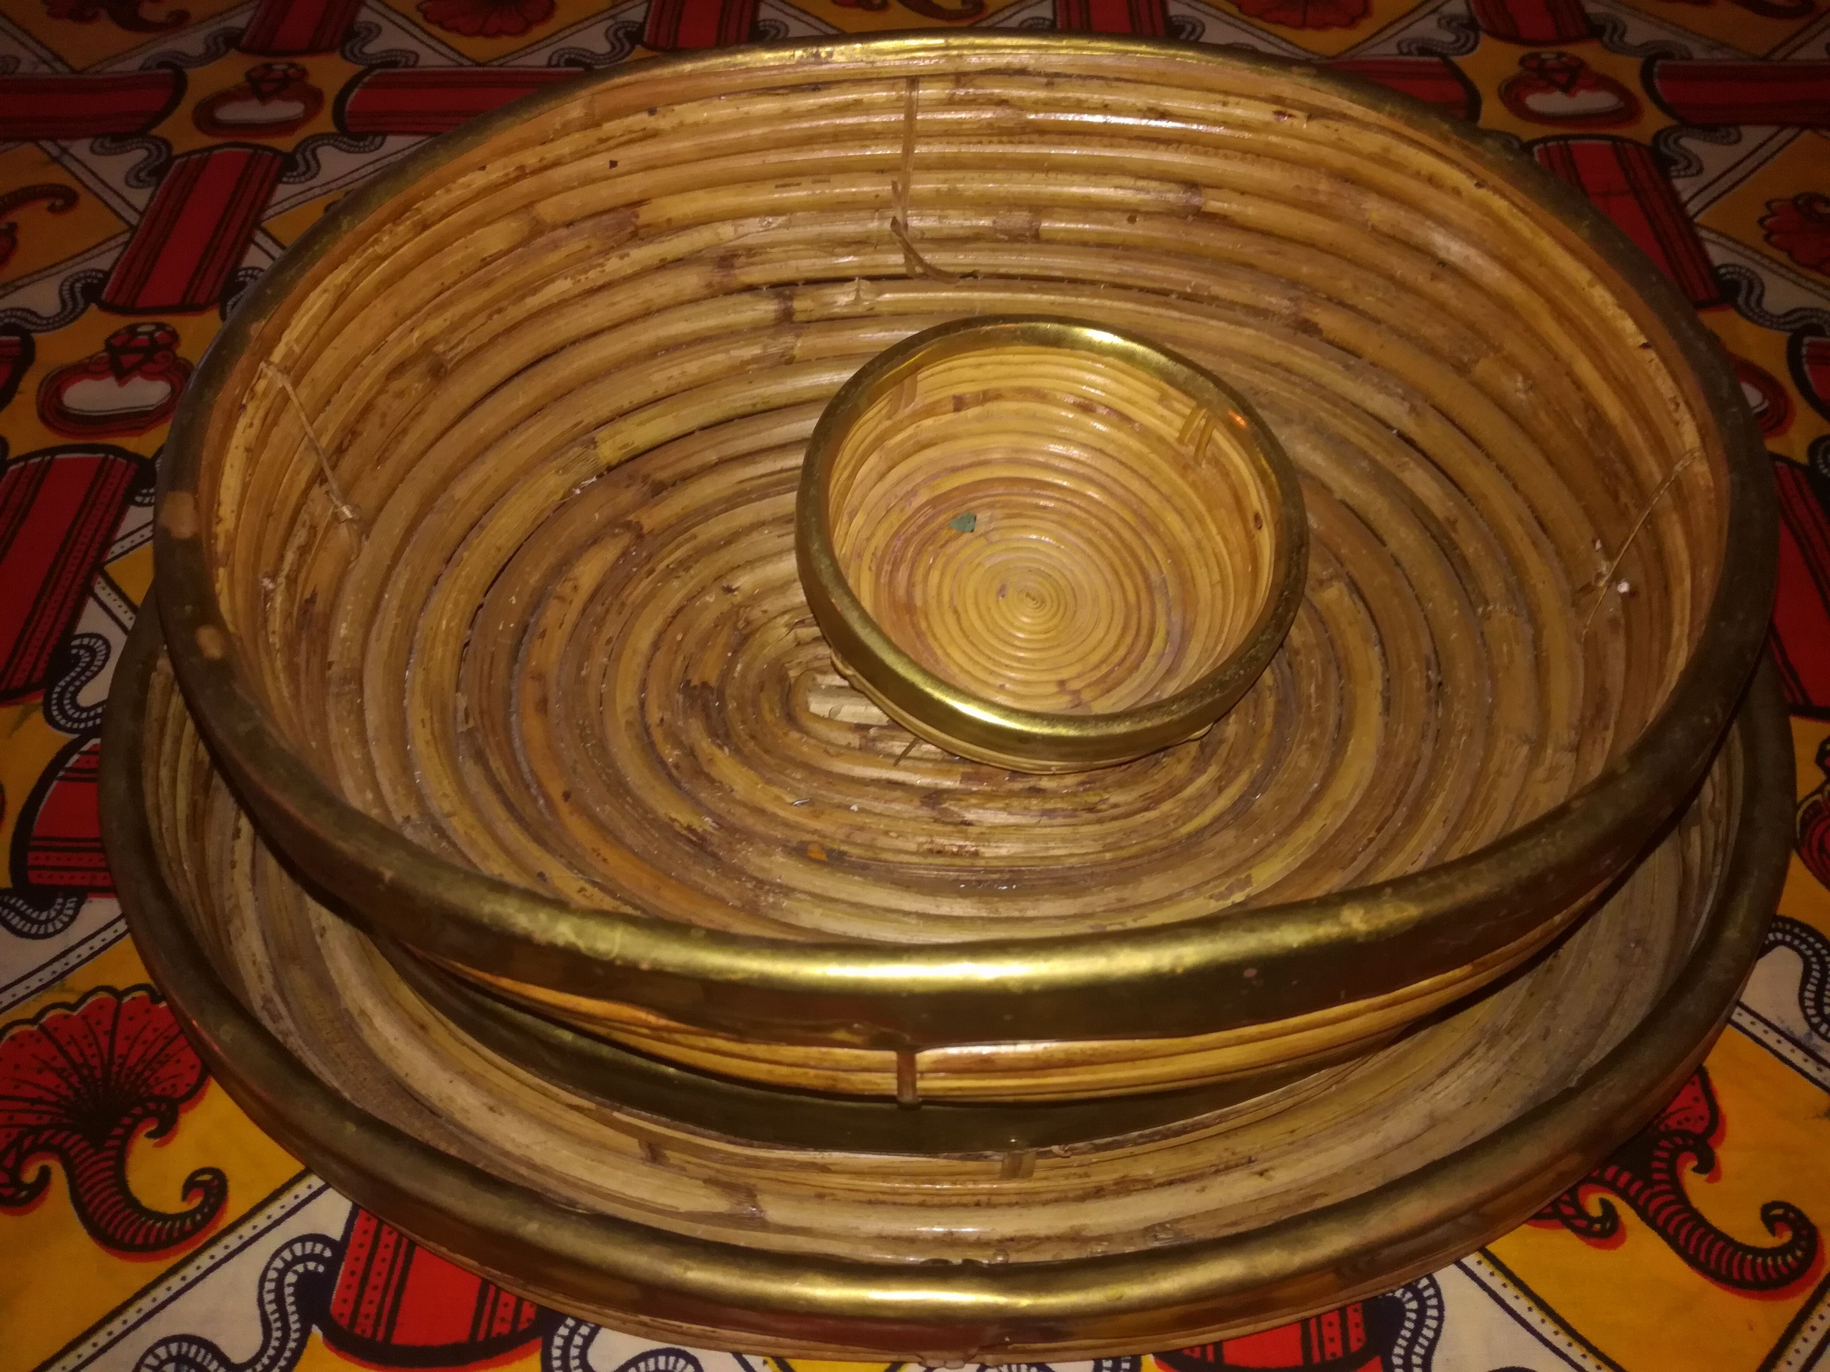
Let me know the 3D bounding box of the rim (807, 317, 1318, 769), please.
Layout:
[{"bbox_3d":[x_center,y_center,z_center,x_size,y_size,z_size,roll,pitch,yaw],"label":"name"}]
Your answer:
[{"bbox_3d":[0.039,-0.039,0.439,0.150,0.055,0.150,3,58,0],"label":"rim"}]

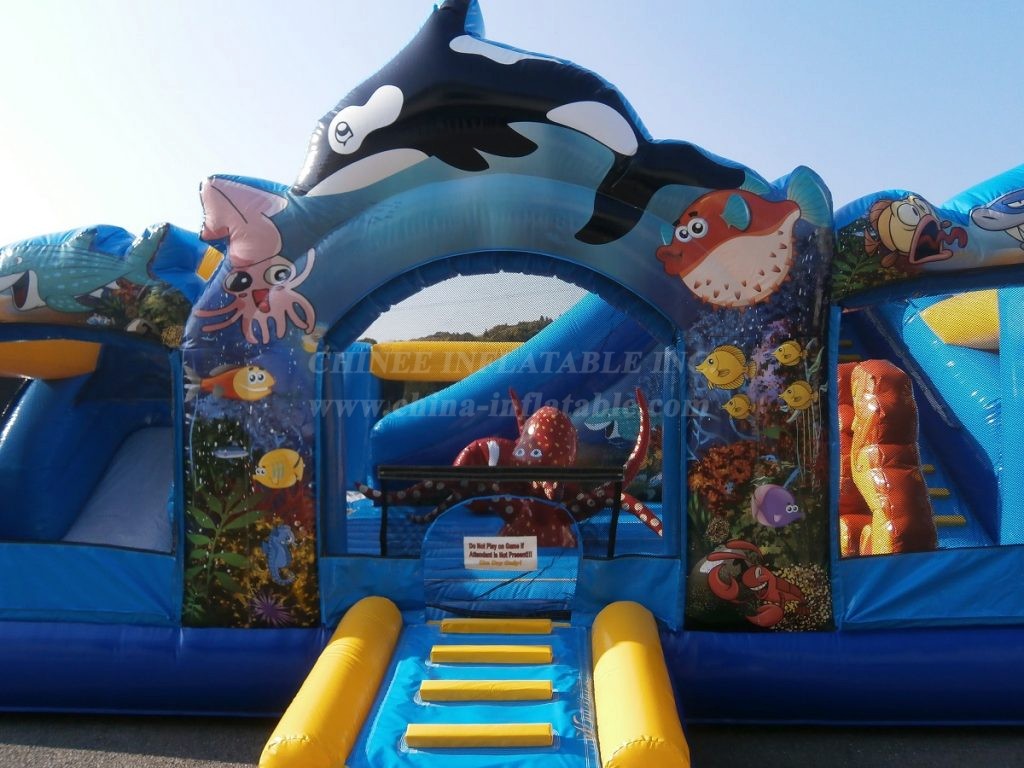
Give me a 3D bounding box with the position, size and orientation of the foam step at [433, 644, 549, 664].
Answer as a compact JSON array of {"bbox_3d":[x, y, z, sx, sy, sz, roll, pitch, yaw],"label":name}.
[{"bbox_3d":[-0.094,1.306,3.715,0.575,0.052,0.075,-1,8,3],"label":"foam step"}]

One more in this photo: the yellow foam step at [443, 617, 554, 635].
[{"bbox_3d":[-0.079,1.266,4.014,0.575,0.052,0.075,-1,8,3],"label":"yellow foam step"}]

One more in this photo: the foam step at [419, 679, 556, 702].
[{"bbox_3d":[-0.111,1.350,3.386,0.575,0.052,0.075,-1,8,3],"label":"foam step"}]

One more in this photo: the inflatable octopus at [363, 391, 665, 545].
[{"bbox_3d":[0.010,0.550,6.050,2.200,1.220,1.750,0,-1,27],"label":"inflatable octopus"}]

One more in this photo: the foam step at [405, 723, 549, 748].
[{"bbox_3d":[-0.127,1.395,3.051,0.575,0.052,0.075,-1,8,3],"label":"foam step"}]

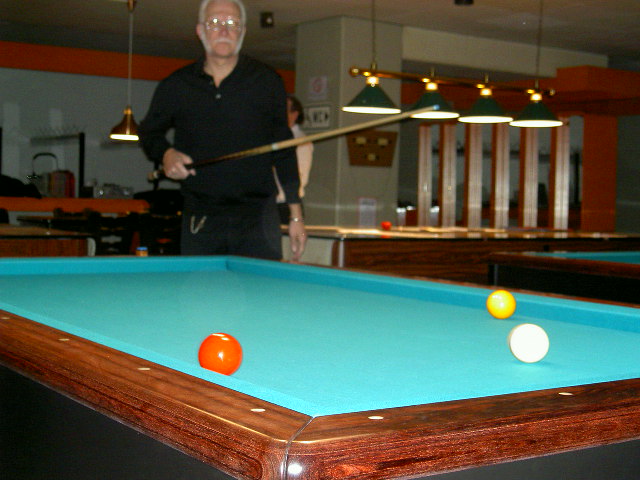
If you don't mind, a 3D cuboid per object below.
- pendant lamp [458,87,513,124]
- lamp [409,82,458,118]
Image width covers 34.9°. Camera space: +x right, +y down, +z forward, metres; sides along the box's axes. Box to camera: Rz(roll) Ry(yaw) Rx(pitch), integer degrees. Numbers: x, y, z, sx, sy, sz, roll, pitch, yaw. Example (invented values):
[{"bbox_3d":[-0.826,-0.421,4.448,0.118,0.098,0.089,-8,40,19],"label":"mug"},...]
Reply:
[{"bbox_3d":[1.060,-0.869,6.480,0.340,0.209,0.340,1,2,0],"label":"pendant lamp"},{"bbox_3d":[0.691,-0.864,6.237,0.340,0.201,0.340,1,2,0],"label":"lamp"}]

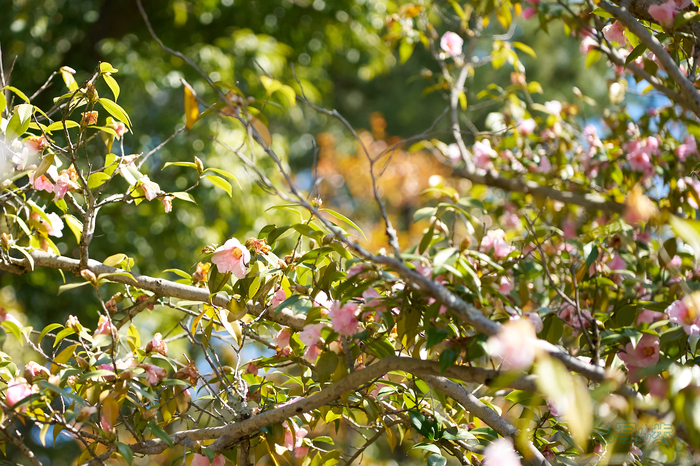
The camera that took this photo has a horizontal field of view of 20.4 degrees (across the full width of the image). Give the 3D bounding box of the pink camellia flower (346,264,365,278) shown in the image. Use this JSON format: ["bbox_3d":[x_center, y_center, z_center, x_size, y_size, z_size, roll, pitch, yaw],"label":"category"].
[{"bbox_3d":[0.010,0.064,3.250,0.034,0.027,0.029,-25,8,-31],"label":"pink camellia flower"}]

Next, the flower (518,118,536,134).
[{"bbox_3d":[0.347,-0.208,3.800,0.035,0.031,0.031,0,0,0],"label":"flower"}]

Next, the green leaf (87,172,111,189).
[{"bbox_3d":[-0.375,-0.078,2.900,0.036,0.024,0.018,2,-1,-18],"label":"green leaf"}]

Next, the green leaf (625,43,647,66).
[{"bbox_3d":[0.536,-0.334,3.650,0.023,0.064,0.014,37,-7,39],"label":"green leaf"}]

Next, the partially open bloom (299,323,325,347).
[{"bbox_3d":[-0.063,0.167,3.200,0.040,0.041,0.037,-5,5,41],"label":"partially open bloom"}]

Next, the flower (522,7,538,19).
[{"bbox_3d":[0.371,-0.454,4.000,0.034,0.027,0.030,-4,10,33],"label":"flower"}]

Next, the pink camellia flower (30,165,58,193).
[{"bbox_3d":[-0.464,-0.083,2.950,0.046,0.044,0.037,1,-7,-6],"label":"pink camellia flower"}]

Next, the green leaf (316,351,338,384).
[{"bbox_3d":[-0.041,0.242,3.500,0.038,0.060,0.014,1,-7,-6],"label":"green leaf"}]

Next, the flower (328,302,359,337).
[{"bbox_3d":[-0.011,0.142,3.220,0.050,0.056,0.042,-3,8,24],"label":"flower"}]

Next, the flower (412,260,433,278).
[{"bbox_3d":[0.142,0.073,3.800,0.043,0.040,0.038,-1,-7,6],"label":"flower"}]

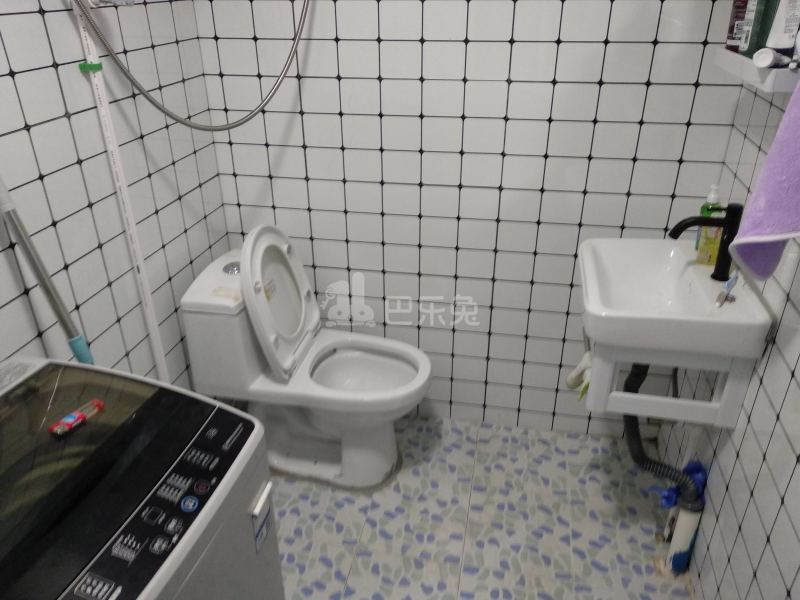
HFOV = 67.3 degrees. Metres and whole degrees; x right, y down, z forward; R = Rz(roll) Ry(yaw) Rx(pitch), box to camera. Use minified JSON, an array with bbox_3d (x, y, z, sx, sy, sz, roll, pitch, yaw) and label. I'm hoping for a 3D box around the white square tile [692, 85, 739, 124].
[{"bbox_3d":[0.825,-0.509,1.574,0.110,0.098,0.010,5,28,10],"label":"white square tile"}]

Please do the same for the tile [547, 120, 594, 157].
[{"bbox_3d":[0.478,-0.451,1.687,0.119,0.100,0.010,5,28,10],"label":"tile"}]

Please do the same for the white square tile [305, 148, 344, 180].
[{"bbox_3d":[-0.230,-0.419,1.847,0.118,0.098,0.010,5,28,10],"label":"white square tile"}]

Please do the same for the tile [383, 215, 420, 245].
[{"bbox_3d":[0.007,-0.222,1.900,0.118,0.098,0.010,5,28,10],"label":"tile"}]

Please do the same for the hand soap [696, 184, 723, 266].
[{"bbox_3d":[0.757,-0.179,1.462,0.056,0.195,0.044,15,31,27],"label":"hand soap"}]

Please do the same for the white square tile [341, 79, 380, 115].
[{"bbox_3d":[-0.114,-0.586,1.733,0.118,0.098,0.010,5,28,10],"label":"white square tile"}]

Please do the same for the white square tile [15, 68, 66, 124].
[{"bbox_3d":[-0.718,-0.408,1.197,0.010,0.099,0.119,5,28,10],"label":"white square tile"}]

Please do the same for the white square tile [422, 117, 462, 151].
[{"bbox_3d":[0.123,-0.478,1.741,0.118,0.098,0.010,5,28,10],"label":"white square tile"}]

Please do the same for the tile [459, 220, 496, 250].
[{"bbox_3d":[0.242,-0.203,1.855,0.117,0.098,0.010,5,28,10],"label":"tile"}]

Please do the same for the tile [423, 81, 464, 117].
[{"bbox_3d":[0.123,-0.569,1.700,0.119,0.099,0.010,5,28,10],"label":"tile"}]

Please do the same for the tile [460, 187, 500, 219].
[{"bbox_3d":[0.243,-0.292,1.820,0.119,0.100,0.010,5,28,10],"label":"tile"}]

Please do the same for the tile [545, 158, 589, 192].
[{"bbox_3d":[0.476,-0.360,1.723,0.117,0.098,0.010,5,28,10],"label":"tile"}]

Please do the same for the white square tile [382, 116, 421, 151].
[{"bbox_3d":[0.005,-0.490,1.767,0.119,0.100,0.010,5,28,10],"label":"white square tile"}]

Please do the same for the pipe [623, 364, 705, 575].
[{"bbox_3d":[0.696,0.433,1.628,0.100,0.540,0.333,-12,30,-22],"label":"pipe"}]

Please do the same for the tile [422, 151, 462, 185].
[{"bbox_3d":[0.124,-0.392,1.796,0.118,0.099,0.010,5,28,10],"label":"tile"}]

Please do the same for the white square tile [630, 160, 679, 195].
[{"bbox_3d":[0.713,-0.341,1.688,0.118,0.098,0.010,5,28,10],"label":"white square tile"}]

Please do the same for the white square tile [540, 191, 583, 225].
[{"bbox_3d":[0.479,-0.273,1.780,0.119,0.099,0.010,5,28,10],"label":"white square tile"}]

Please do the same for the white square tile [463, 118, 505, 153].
[{"bbox_3d":[0.241,-0.469,1.721,0.118,0.098,0.010,5,28,10],"label":"white square tile"}]

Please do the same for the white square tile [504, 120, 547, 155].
[{"bbox_3d":[0.360,-0.461,1.709,0.118,0.099,0.010,5,28,10],"label":"white square tile"}]

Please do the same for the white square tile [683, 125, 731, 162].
[{"bbox_3d":[0.830,-0.421,1.626,0.113,0.099,0.010,5,28,10],"label":"white square tile"}]

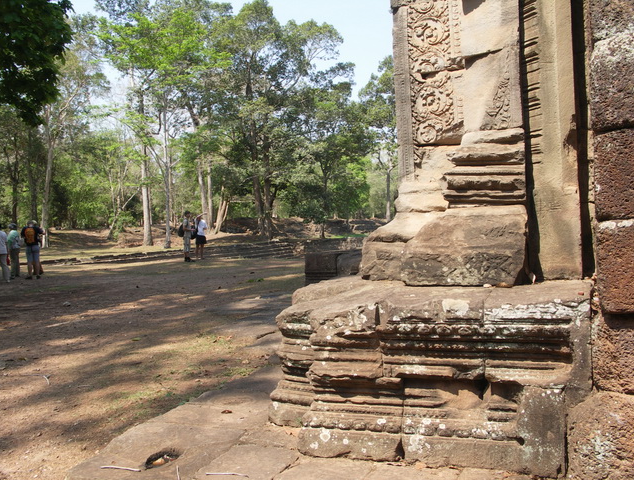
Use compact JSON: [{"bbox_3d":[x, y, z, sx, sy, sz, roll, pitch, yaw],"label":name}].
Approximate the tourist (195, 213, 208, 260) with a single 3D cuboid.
[{"bbox_3d":[-4.095,-0.124,23.600,0.500,1.680,0.400,-2,3,9],"label":"tourist"}]

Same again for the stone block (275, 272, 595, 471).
[{"bbox_3d":[0.663,0.776,4.302,2.090,0.920,1.150,-2,3,21],"label":"stone block"}]

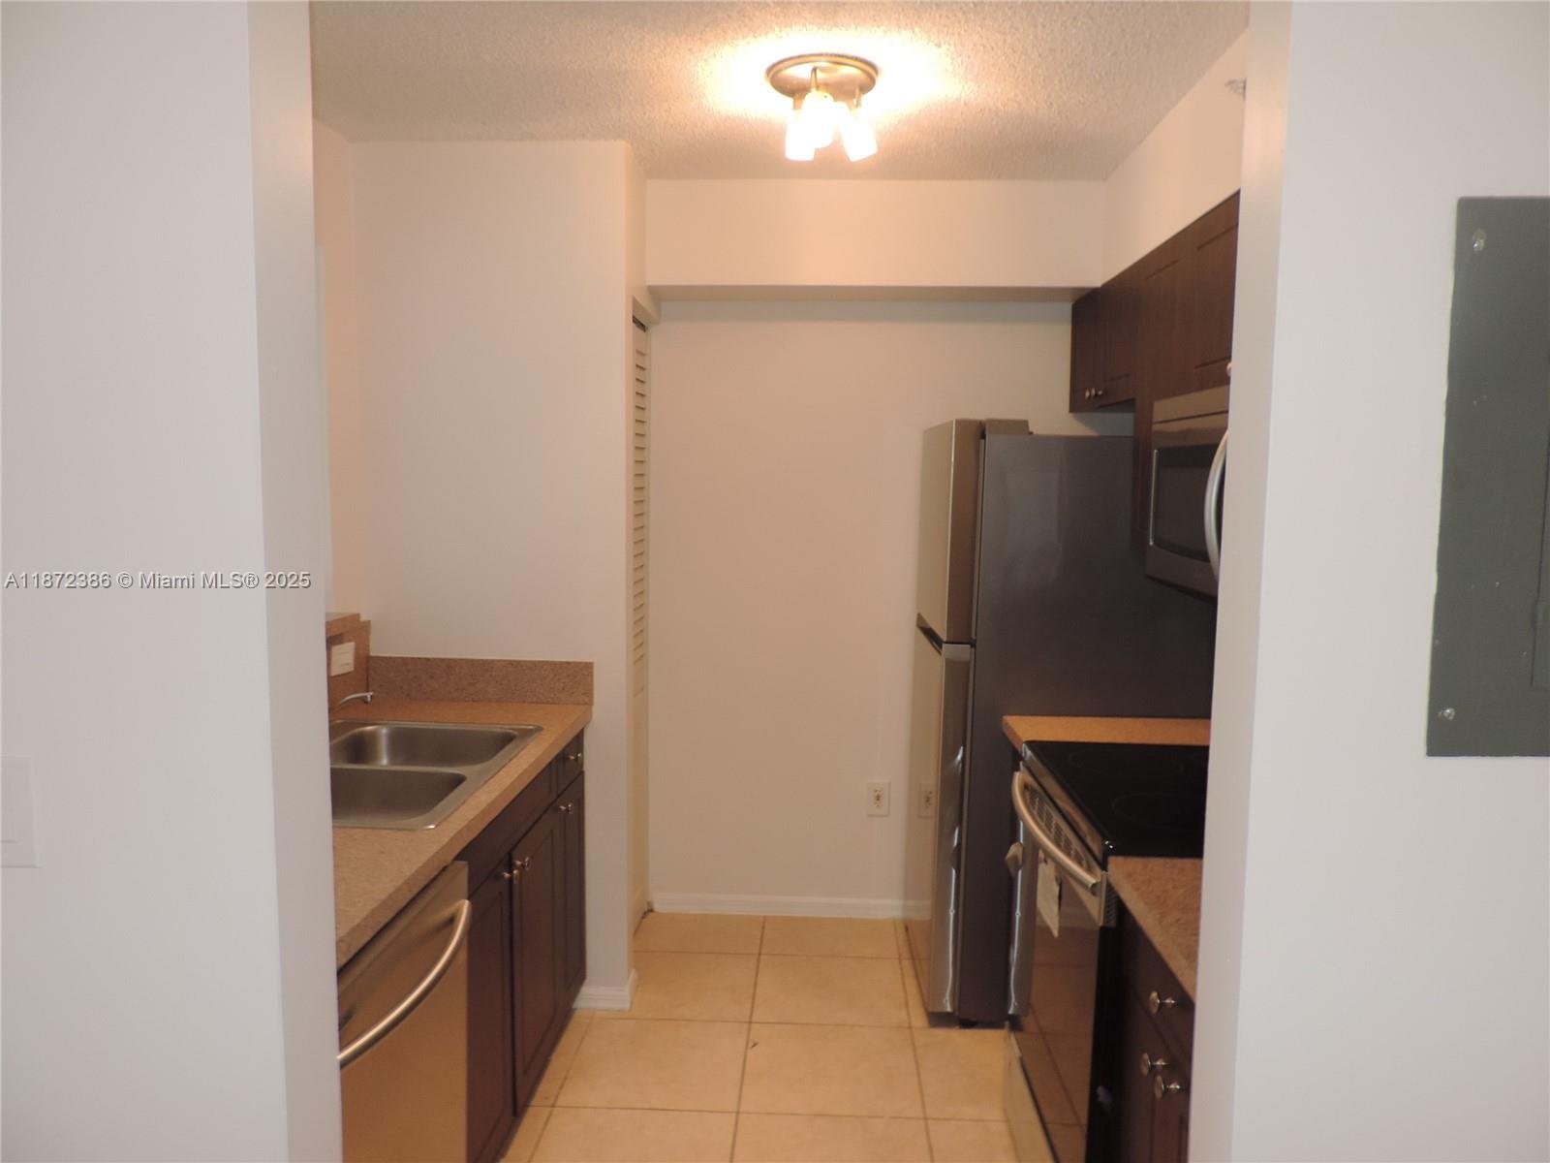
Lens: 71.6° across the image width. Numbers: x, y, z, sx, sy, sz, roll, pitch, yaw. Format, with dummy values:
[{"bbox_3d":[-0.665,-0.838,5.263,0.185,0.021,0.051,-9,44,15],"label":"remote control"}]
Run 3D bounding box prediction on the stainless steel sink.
[{"bbox_3d":[-0.895,0.500,2.386,0.565,0.193,0.835,1,5,3],"label":"stainless steel sink"}]

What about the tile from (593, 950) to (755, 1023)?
[{"bbox_3d":[-0.286,1.246,3.313,0.453,0.010,0.448,1,5,3],"label":"tile"}]

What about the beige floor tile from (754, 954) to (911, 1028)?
[{"bbox_3d":[0.169,1.251,3.293,0.453,0.010,0.448,1,5,3],"label":"beige floor tile"}]

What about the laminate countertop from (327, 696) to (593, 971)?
[{"bbox_3d":[-0.889,0.441,2.223,0.662,0.038,1.770,1,5,3],"label":"laminate countertop"}]

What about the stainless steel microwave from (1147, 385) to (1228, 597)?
[{"bbox_3d":[1.044,-0.178,2.173,0.400,0.415,0.760,1,5,3],"label":"stainless steel microwave"}]

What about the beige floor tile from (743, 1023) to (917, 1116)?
[{"bbox_3d":[0.149,1.289,2.845,0.453,0.010,0.448,1,5,3],"label":"beige floor tile"}]

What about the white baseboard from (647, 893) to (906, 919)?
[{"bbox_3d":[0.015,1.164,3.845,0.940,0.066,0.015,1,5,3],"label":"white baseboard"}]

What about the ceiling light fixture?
[{"bbox_3d":[0.112,-1.068,2.478,0.255,0.183,0.255,1,5,3],"label":"ceiling light fixture"}]

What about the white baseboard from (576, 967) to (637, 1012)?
[{"bbox_3d":[-0.498,1.214,3.222,0.157,0.064,0.157,1,5,3],"label":"white baseboard"}]

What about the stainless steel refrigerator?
[{"bbox_3d":[0.851,0.389,3.323,0.793,1.715,0.725,1,5,3],"label":"stainless steel refrigerator"}]

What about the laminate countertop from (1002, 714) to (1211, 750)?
[{"bbox_3d":[0.943,0.408,2.793,0.642,0.038,0.315,1,5,3],"label":"laminate countertop"}]

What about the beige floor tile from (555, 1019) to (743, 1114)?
[{"bbox_3d":[-0.306,1.284,2.865,0.453,0.010,0.448,1,5,3],"label":"beige floor tile"}]

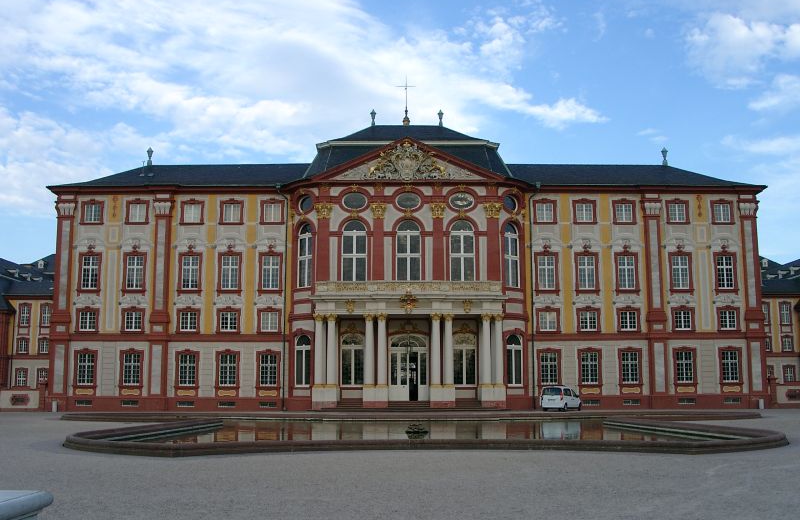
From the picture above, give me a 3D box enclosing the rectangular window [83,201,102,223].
[{"bbox_3d":[-24.903,-3.813,63.721,1.466,1.734,0.200,0,-8,-1],"label":"rectangular window"}]

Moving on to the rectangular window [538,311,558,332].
[{"bbox_3d":[11.942,4.949,63.147,1.468,1.653,0.200,0,-8,-1],"label":"rectangular window"}]

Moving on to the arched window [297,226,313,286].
[{"bbox_3d":[-7.551,-0.310,62.494,1.700,5.030,0.300,-7,-10,42],"label":"arched window"}]

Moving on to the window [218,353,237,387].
[{"bbox_3d":[-13.723,8.736,62.747,1.350,2.660,0.250,0,-8,-1],"label":"window"}]

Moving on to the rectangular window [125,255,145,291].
[{"bbox_3d":[-21.273,1.028,63.105,1.501,2.775,0.200,0,-8,-1],"label":"rectangular window"}]

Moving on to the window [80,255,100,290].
[{"bbox_3d":[-25.461,1.053,64.657,1.490,2.850,0.250,0,-8,0],"label":"window"}]

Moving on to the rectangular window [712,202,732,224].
[{"bbox_3d":[26.531,-3.856,64.646,1.525,1.734,0.200,0,-8,-1],"label":"rectangular window"}]

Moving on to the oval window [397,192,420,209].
[{"bbox_3d":[0.694,-4.650,61.973,1.941,1.328,0.200,0,-8,-1],"label":"oval window"}]

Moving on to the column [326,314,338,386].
[{"bbox_3d":[-5.080,6.793,59.087,0.760,5.360,0.760,0,-8,0],"label":"column"}]

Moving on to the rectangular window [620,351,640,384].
[{"bbox_3d":[18.581,8.682,63.373,1.370,2.730,0.250,0,-8,-1],"label":"rectangular window"}]

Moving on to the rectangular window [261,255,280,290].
[{"bbox_3d":[-10.498,1.027,63.825,1.490,2.890,0.250,0,-8,-1],"label":"rectangular window"}]

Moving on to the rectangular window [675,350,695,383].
[{"bbox_3d":[22.236,8.367,61.329,1.400,2.428,0.250,0,-8,-1],"label":"rectangular window"}]

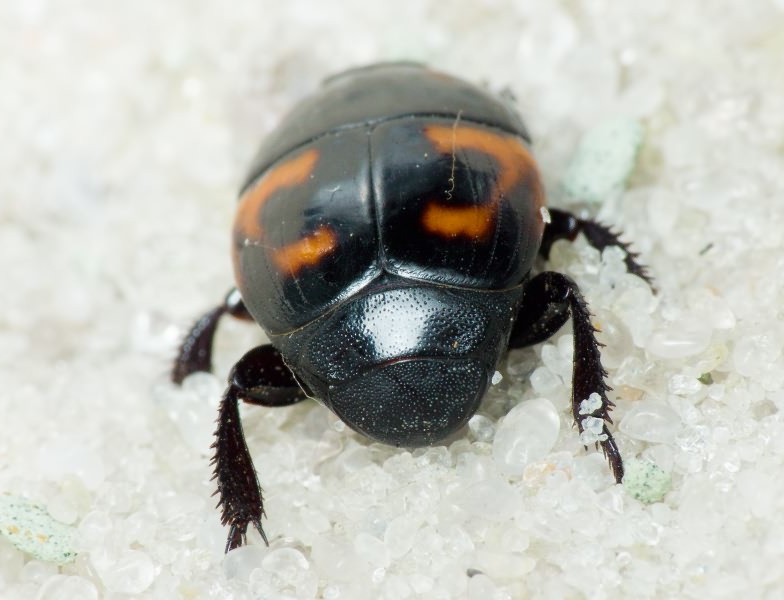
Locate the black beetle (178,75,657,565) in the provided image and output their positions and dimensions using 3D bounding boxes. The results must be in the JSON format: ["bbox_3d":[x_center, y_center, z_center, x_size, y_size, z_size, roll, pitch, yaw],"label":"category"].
[{"bbox_3d":[0.000,-0.001,0.084,0.010,0.004,0.011,-9,52,0],"label":"black beetle"}]

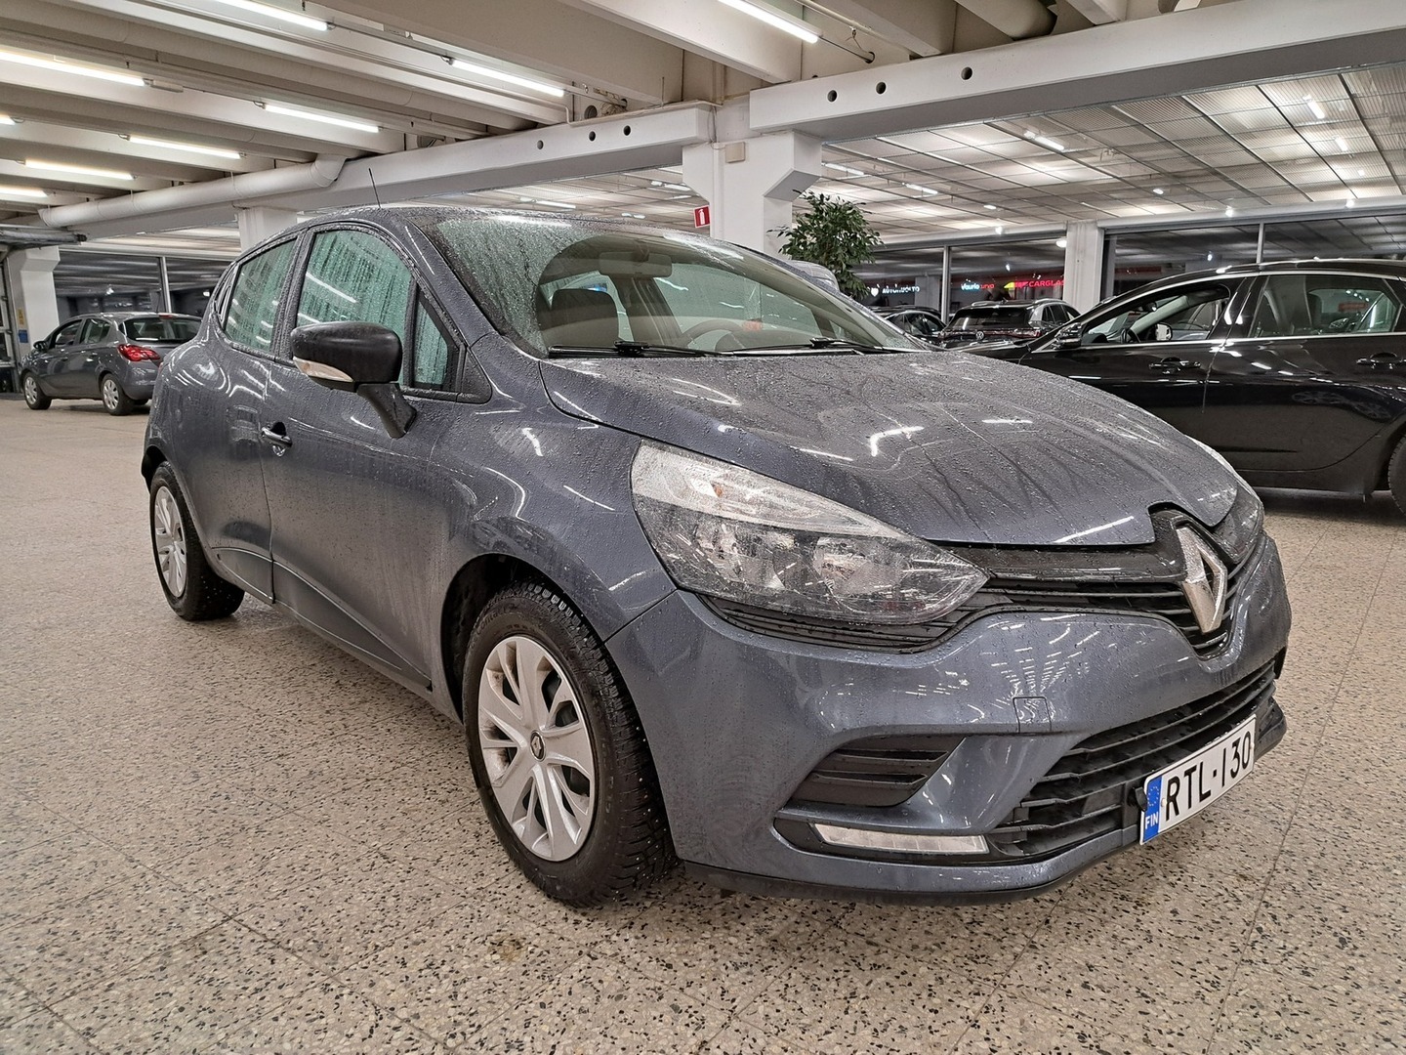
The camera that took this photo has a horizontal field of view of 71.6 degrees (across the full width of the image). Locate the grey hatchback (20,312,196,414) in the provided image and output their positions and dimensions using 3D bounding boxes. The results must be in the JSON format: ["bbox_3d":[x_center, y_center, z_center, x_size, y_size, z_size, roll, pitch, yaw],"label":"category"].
[{"bbox_3d":[-9.240,-2.623,15.459,4.020,1.480,1.780,7,13,33],"label":"grey hatchback"}]

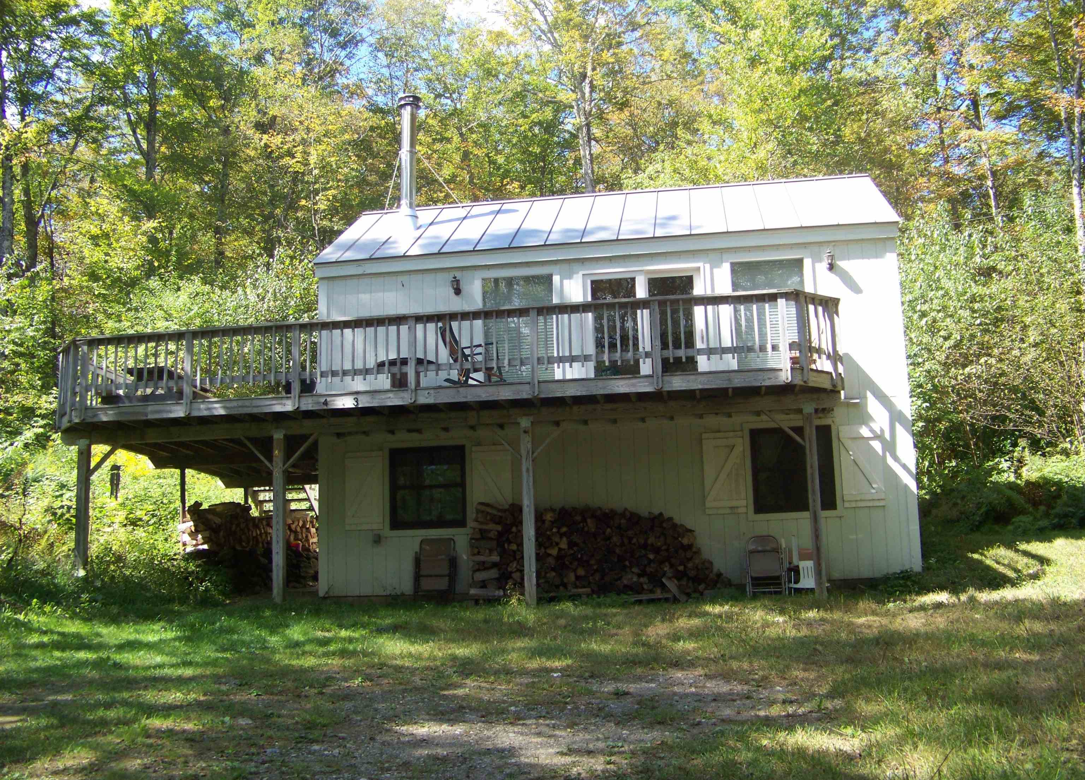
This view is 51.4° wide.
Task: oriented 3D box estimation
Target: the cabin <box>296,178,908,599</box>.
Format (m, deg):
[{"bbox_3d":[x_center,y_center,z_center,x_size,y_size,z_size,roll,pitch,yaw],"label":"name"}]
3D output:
[{"bbox_3d":[1.187,-0.092,18.740,8.700,6.570,4.900,-3,-9,7],"label":"cabin"}]

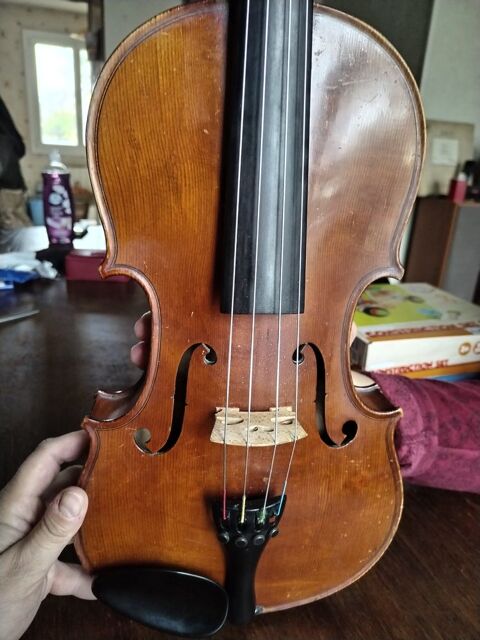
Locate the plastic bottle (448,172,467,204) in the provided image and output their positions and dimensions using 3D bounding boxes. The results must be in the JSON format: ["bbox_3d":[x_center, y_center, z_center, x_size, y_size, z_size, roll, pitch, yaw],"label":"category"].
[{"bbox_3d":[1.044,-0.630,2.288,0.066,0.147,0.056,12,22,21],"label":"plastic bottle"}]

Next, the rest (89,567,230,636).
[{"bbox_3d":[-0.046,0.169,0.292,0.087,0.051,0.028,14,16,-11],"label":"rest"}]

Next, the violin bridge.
[{"bbox_3d":[0.008,0.054,0.244,0.047,0.005,0.036,0,18,-6],"label":"violin bridge"}]

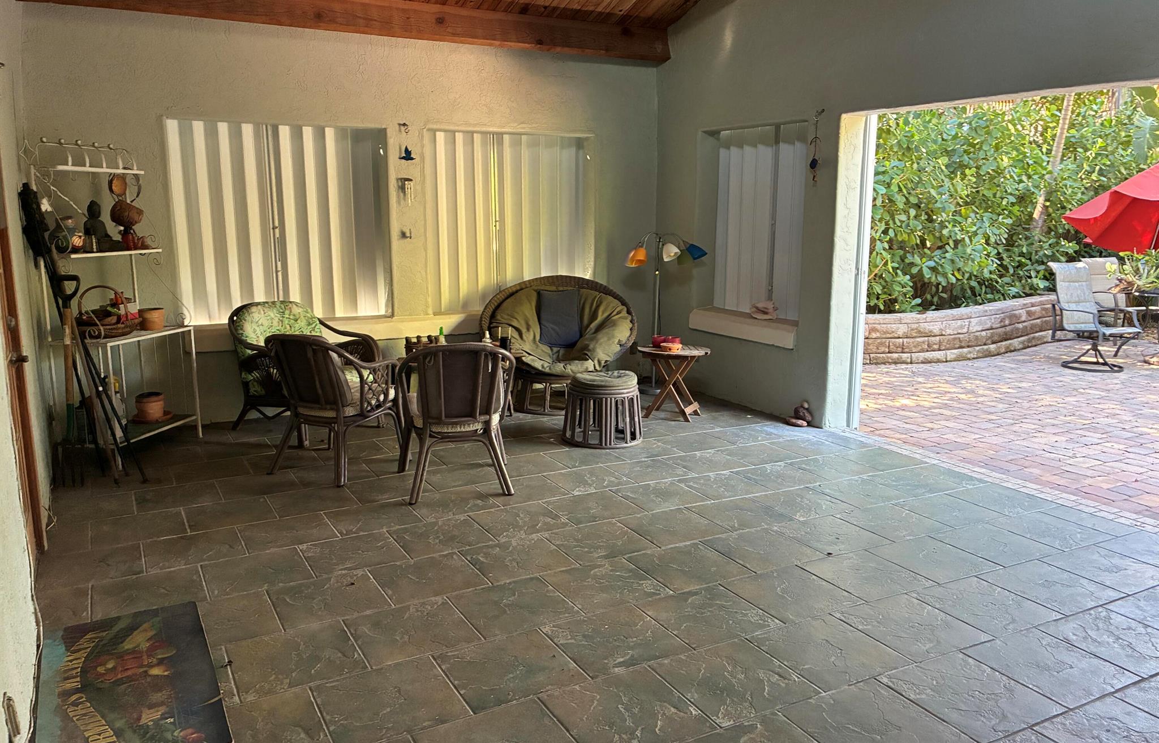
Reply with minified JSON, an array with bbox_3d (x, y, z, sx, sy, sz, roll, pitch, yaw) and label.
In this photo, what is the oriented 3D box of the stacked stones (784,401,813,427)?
[{"bbox_3d":[1.548,0.302,6.149,0.130,0.175,0.190,-6,12,-28],"label":"stacked stones"}]

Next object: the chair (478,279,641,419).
[{"bbox_3d":[-0.152,-0.196,6.579,1.160,0.950,1.000,-1,11,-7],"label":"chair"}]

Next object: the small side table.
[{"bbox_3d":[0.684,0.086,6.326,0.530,0.490,0.530,0,11,0],"label":"small side table"}]

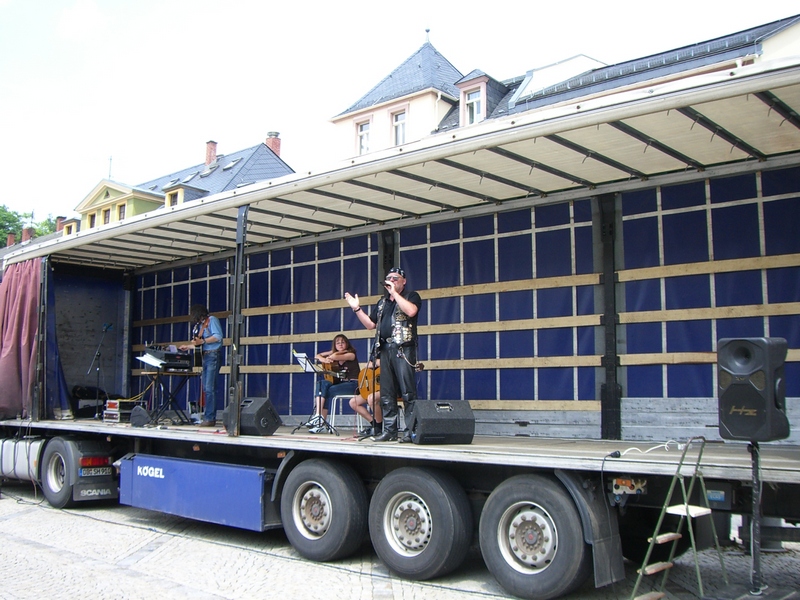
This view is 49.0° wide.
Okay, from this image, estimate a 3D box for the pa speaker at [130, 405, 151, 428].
[{"bbox_3d":[-3.561,1.599,12.050,0.260,0.300,0.330,3,-6,-25],"label":"pa speaker"}]

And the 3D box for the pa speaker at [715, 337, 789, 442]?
[{"bbox_3d":[2.272,0.577,5.660,0.340,0.655,0.380,4,-7,-36],"label":"pa speaker"}]

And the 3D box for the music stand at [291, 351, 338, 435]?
[{"bbox_3d":[-1.025,1.116,10.650,0.520,0.990,0.500,6,-8,-42],"label":"music stand"}]

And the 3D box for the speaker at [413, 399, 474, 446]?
[{"bbox_3d":[0.422,1.215,8.720,0.540,0.425,0.440,2,-6,-13],"label":"speaker"}]

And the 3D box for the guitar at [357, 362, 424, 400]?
[{"bbox_3d":[-0.117,0.928,10.320,0.990,0.370,0.110,-20,-16,37],"label":"guitar"}]

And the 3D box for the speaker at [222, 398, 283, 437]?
[{"bbox_3d":[-1.707,1.347,10.130,0.540,0.425,0.440,-4,-8,36],"label":"speaker"}]

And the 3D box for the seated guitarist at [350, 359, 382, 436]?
[{"bbox_3d":[-0.260,1.020,10.600,0.500,1.220,0.750,-5,-7,41],"label":"seated guitarist"}]

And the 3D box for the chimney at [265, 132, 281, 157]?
[{"bbox_3d":[-7.532,-9.089,52.000,0.650,1.650,0.650,5,-8,-44],"label":"chimney"}]

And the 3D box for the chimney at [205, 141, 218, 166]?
[{"bbox_3d":[-12.844,-10.043,60.000,0.580,1.650,0.580,-5,-9,42],"label":"chimney"}]

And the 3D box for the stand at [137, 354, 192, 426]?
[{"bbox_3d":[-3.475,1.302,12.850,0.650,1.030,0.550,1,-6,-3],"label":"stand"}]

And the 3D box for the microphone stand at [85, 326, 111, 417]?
[{"bbox_3d":[-4.944,1.172,14.400,0.400,1.550,0.320,4,-7,-27],"label":"microphone stand"}]

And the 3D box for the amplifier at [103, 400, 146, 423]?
[{"bbox_3d":[-4.296,1.742,13.720,0.510,0.340,0.470,-5,-9,42],"label":"amplifier"}]

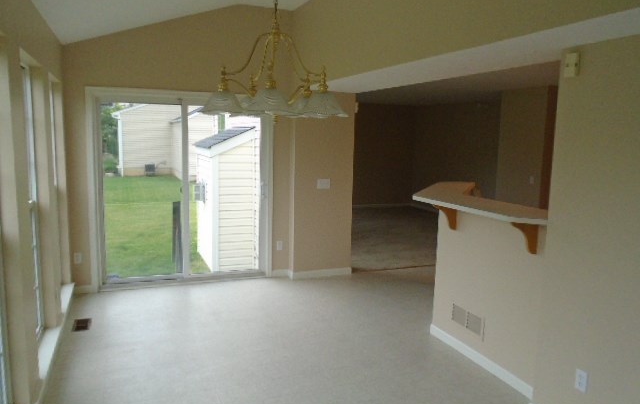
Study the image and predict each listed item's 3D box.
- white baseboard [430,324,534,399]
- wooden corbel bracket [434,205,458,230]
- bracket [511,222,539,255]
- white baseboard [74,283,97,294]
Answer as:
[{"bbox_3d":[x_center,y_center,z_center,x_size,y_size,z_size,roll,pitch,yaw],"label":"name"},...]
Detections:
[{"bbox_3d":[1.182,1.170,3.557,0.018,0.081,1.193,-2,8,-22],"label":"white baseboard"},{"bbox_3d":[0.970,0.111,3.734,0.203,0.224,0.038,-2,8,-22],"label":"wooden corbel bracket"},{"bbox_3d":[1.274,0.218,3.007,0.203,0.224,0.038,-2,8,-22],"label":"bracket"},{"bbox_3d":[-2.423,0.897,4.903,0.175,0.081,0.018,-2,8,-22],"label":"white baseboard"}]

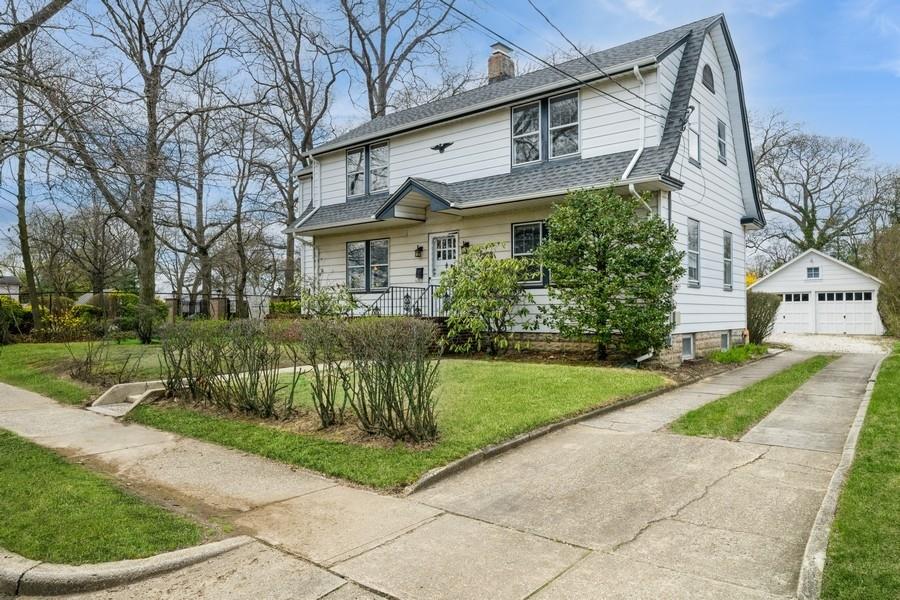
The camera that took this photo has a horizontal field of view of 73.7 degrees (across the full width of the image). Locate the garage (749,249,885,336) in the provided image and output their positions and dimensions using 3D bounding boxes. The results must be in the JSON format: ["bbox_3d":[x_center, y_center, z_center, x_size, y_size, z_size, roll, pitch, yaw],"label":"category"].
[{"bbox_3d":[19.981,-0.390,32.254,5.830,4.250,6.200,-1,-2,39],"label":"garage"}]

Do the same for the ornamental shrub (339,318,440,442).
[{"bbox_3d":[-0.602,0.793,6.182,0.950,1.196,0.850,-1,-2,39],"label":"ornamental shrub"}]

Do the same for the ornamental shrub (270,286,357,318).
[{"bbox_3d":[-3.803,0.535,17.088,2.100,1.804,1.700,-1,-2,39],"label":"ornamental shrub"}]

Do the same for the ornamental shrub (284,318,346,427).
[{"bbox_3d":[-1.522,0.812,6.782,0.670,1.191,0.630,-1,-2,39],"label":"ornamental shrub"}]

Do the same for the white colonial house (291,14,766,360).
[{"bbox_3d":[1.299,-2.741,17.992,12.992,8.435,8.374,-1,-2,39],"label":"white colonial house"}]

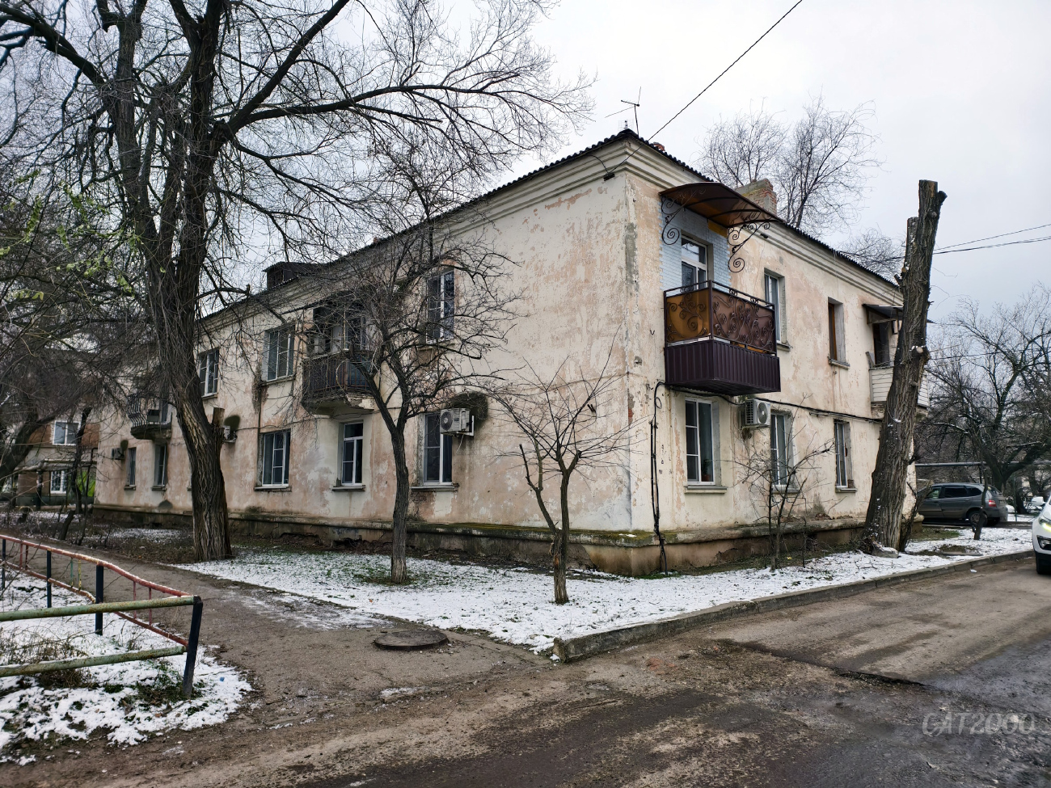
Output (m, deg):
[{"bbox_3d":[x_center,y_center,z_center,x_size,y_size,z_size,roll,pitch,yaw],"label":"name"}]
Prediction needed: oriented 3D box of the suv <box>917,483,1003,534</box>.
[{"bbox_3d":[17.301,4.585,29.242,1.820,1.720,4.500,7,-11,-44],"label":"suv"}]

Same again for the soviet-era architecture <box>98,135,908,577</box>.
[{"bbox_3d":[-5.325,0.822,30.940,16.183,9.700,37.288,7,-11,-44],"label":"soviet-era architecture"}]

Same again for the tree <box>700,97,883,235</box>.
[{"bbox_3d":[11.778,-4.082,31.113,8.500,19.391,8.500,-3,-8,21],"label":"tree"}]

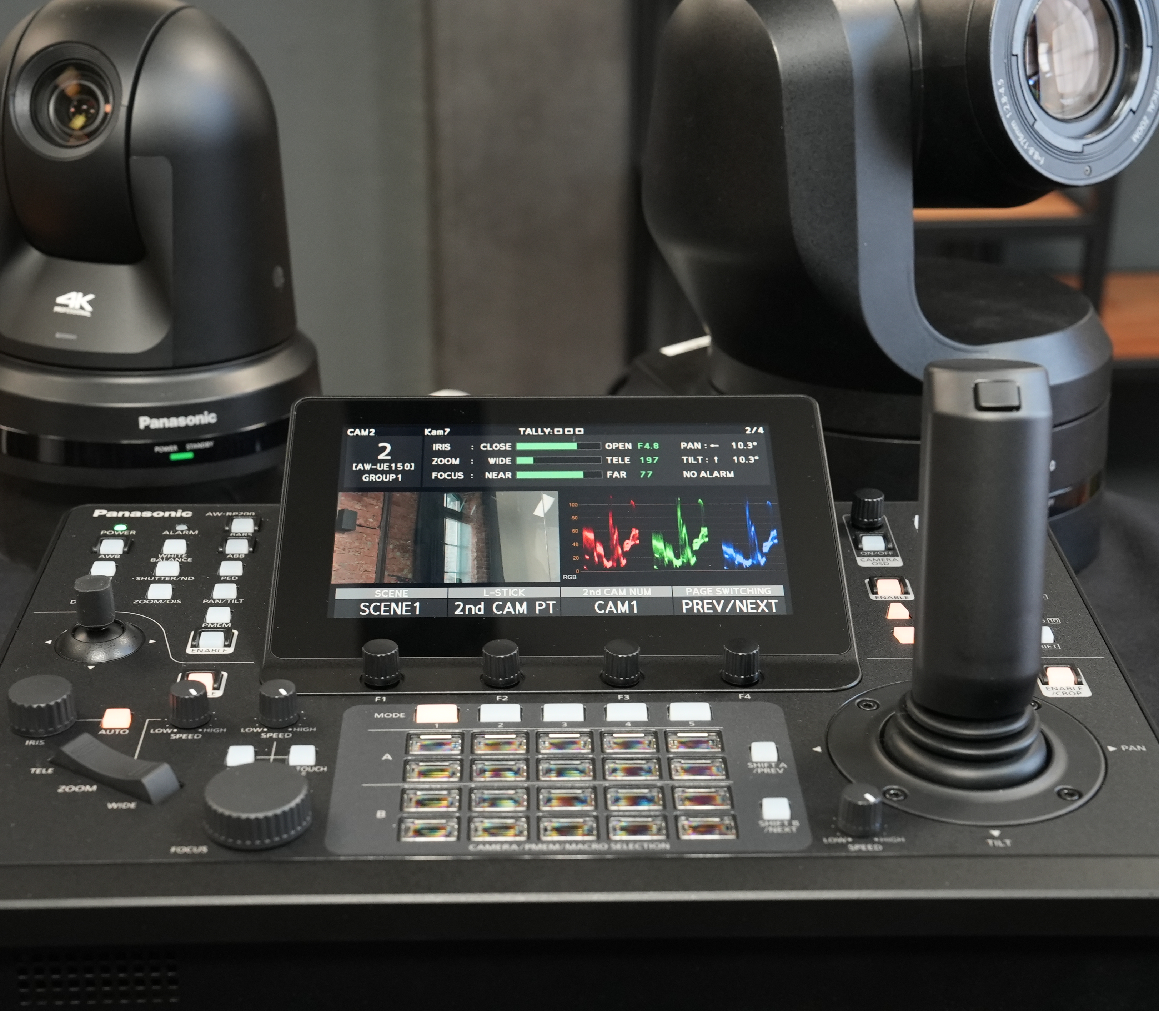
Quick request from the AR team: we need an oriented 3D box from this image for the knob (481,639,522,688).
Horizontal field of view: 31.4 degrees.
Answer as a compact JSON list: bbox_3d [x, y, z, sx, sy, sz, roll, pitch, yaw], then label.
[{"bbox_3d":[-0.025,0.050,0.652,0.012,0.011,0.012,0,25,-2],"label":"knob"}]

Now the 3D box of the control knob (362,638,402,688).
[{"bbox_3d":[-0.063,0.050,0.651,0.012,0.011,0.012,0,25,-2],"label":"control knob"}]

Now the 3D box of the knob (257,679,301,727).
[{"bbox_3d":[-0.092,0.061,0.632,0.012,0.010,0.012,1,25,0],"label":"knob"}]

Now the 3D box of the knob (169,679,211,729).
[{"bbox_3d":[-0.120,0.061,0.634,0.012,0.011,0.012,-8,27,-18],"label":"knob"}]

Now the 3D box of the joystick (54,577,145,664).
[{"bbox_3d":[-0.158,0.035,0.674,0.029,0.021,0.029,0,26,-2],"label":"joystick"}]

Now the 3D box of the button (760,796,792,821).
[{"bbox_3d":[0.056,0.086,0.589,0.008,0.003,0.008,0,25,-2],"label":"button"}]

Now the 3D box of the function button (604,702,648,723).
[{"bbox_3d":[0.015,0.064,0.639,0.013,0.003,0.007,0,26,-2],"label":"function button"}]

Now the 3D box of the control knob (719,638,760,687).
[{"bbox_3d":[0.051,0.050,0.654,0.012,0.011,0.012,0,26,-2],"label":"control knob"}]

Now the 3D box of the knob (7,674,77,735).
[{"bbox_3d":[-0.164,0.061,0.630,0.019,0.010,0.019,0,25,-2],"label":"knob"}]

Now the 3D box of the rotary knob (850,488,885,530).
[{"bbox_3d":[0.107,0.002,0.760,0.012,0.011,0.012,0,26,-2],"label":"rotary knob"}]

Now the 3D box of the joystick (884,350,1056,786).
[{"bbox_3d":[0.115,0.017,0.597,0.051,0.122,0.051,-2,25,-1],"label":"joystick"}]

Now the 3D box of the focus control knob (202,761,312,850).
[{"bbox_3d":[-0.091,0.084,0.581,0.030,0.010,0.030,0,25,-2],"label":"focus control knob"}]

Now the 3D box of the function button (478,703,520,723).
[{"bbox_3d":[-0.024,0.064,0.638,0.013,0.003,0.007,0,26,-2],"label":"function button"}]

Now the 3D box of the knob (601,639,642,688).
[{"bbox_3d":[0.014,0.050,0.653,0.012,0.011,0.012,0,25,-2],"label":"knob"}]

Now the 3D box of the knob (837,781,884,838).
[{"bbox_3d":[0.080,0.086,0.586,0.013,0.011,0.013,0,26,0],"label":"knob"}]

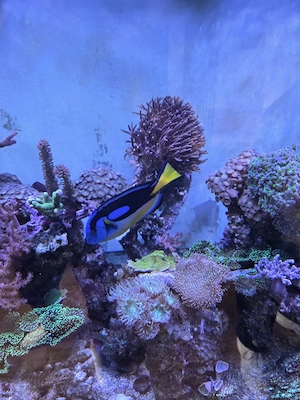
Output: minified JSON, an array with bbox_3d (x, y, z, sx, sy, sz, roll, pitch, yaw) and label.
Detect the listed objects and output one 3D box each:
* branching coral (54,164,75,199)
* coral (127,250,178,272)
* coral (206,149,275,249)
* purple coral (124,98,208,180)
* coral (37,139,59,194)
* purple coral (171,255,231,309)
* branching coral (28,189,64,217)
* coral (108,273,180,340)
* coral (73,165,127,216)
[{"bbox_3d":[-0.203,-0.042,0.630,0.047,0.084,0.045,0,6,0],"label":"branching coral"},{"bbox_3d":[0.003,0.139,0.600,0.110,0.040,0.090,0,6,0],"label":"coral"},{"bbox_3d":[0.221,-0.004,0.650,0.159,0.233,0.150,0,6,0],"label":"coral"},{"bbox_3d":[0.040,-0.159,0.680,0.205,0.210,0.170,0,5,0],"label":"purple coral"},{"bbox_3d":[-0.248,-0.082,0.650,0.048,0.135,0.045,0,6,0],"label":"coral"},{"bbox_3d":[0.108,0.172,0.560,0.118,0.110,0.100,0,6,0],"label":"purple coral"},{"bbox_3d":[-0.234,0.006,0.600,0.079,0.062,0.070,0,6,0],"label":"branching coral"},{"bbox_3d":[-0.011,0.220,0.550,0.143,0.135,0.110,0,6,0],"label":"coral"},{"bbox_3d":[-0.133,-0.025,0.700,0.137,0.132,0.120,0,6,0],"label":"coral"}]

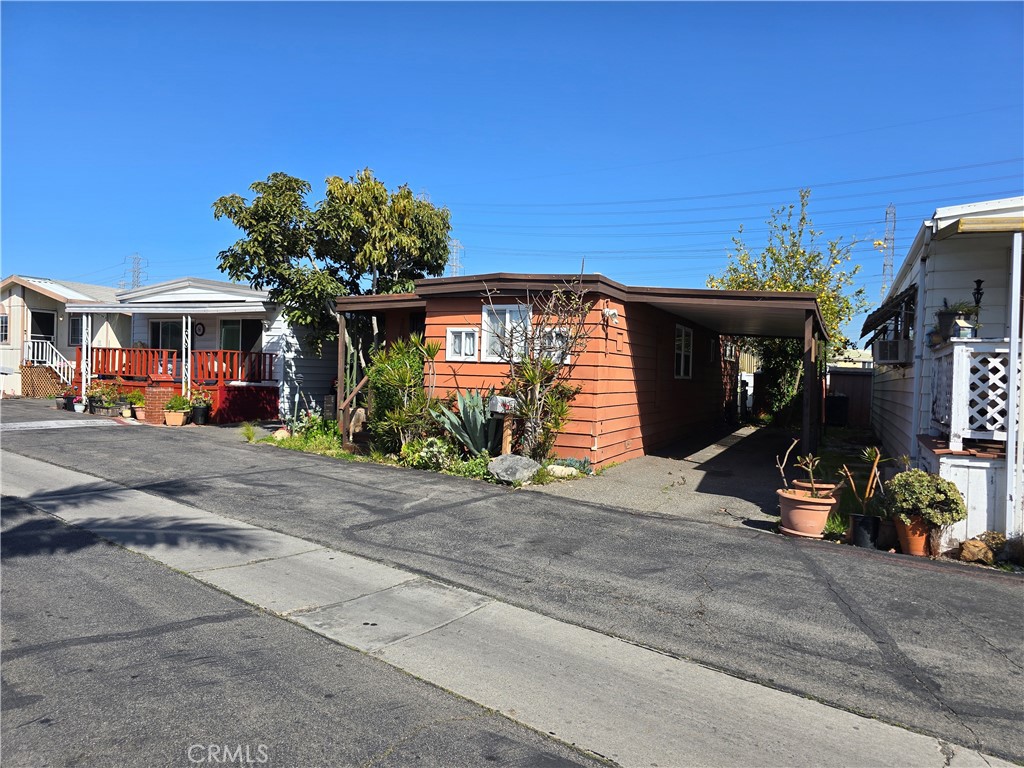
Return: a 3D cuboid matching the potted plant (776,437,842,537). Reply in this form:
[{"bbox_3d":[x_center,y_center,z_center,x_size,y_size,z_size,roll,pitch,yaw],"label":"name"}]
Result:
[{"bbox_3d":[3.159,1.071,7.250,0.680,1.030,0.620,2,1,26],"label":"potted plant"}]

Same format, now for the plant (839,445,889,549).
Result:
[{"bbox_3d":[3.527,1.114,6.770,0.450,0.980,0.400,2,1,26],"label":"plant"}]

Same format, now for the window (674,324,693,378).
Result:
[{"bbox_3d":[4.349,-0.779,17.046,0.100,1.290,1.880,2,1,26],"label":"window"}]

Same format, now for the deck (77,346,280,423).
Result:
[{"bbox_3d":[-10.187,-0.024,20.685,6.500,2.000,2.300,2,1,26],"label":"deck"}]

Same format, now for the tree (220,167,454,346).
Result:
[{"bbox_3d":[-4.124,-1.868,15.853,5.500,6.200,4.800,2,1,26],"label":"tree"}]

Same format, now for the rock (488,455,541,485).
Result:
[{"bbox_3d":[0.030,1.247,10.154,0.700,0.400,0.520,2,1,26],"label":"rock"}]

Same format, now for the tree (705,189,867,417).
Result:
[{"bbox_3d":[9.149,-2.413,22.240,5.400,7.900,5.000,2,1,26],"label":"tree"}]

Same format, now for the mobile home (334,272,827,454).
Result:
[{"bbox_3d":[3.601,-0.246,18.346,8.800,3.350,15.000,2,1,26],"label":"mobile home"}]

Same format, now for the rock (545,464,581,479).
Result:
[{"bbox_3d":[0.816,1.367,10.732,0.500,0.190,0.280,2,1,26],"label":"rock"}]

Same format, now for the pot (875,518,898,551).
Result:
[{"bbox_3d":[3.790,1.461,6.856,0.280,0.300,0.280,2,1,26],"label":"pot"}]

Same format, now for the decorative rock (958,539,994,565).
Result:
[{"bbox_3d":[4.319,1.540,6.319,0.290,0.190,0.230,2,1,26],"label":"decorative rock"}]

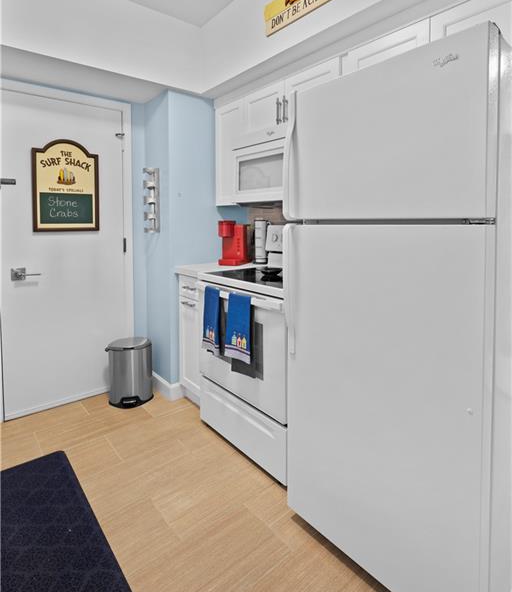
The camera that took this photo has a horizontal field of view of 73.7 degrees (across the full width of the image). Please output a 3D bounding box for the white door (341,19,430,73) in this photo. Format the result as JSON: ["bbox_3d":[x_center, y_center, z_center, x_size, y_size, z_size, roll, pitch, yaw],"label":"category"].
[{"bbox_3d":[0.575,-1.016,1.564,0.025,0.280,0.440,-6,11,-40],"label":"white door"}]

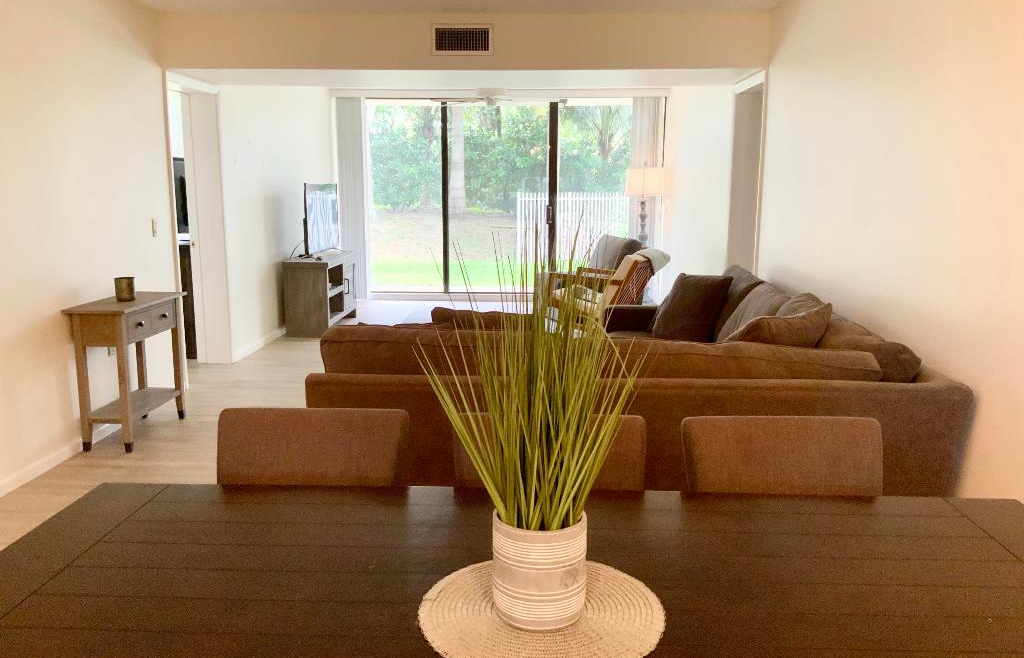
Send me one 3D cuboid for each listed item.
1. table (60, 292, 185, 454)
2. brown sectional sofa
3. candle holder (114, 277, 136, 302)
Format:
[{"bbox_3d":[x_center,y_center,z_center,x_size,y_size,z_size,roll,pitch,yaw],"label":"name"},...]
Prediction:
[{"bbox_3d":[-2.100,0.219,4.773,0.334,0.757,0.757,0,10,2],"label":"table"},{"bbox_3d":[0.437,0.244,4.181,2.155,0.920,2.820,0,10,2],"label":"brown sectional sofa"},{"bbox_3d":[-2.124,-0.218,4.719,0.107,0.122,0.107,0,10,2],"label":"candle holder"}]

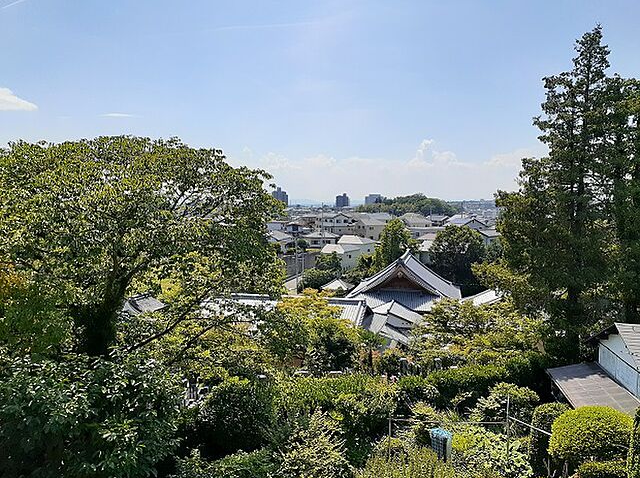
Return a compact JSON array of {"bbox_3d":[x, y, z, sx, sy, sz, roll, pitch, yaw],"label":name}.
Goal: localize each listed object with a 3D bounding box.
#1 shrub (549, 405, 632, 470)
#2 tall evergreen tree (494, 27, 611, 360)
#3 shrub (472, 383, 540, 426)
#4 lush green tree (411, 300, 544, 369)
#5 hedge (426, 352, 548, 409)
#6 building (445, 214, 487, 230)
[{"bbox_3d":[7.044,5.143,13.000,2.150,1.650,2.050,0,4,0],"label":"shrub"},{"bbox_3d":[13.097,-2.328,28.000,6.300,19.000,6.000,0,4,0],"label":"tall evergreen tree"},{"bbox_3d":[6.482,5.627,17.443,2.300,1.500,2.100,0,4,0],"label":"shrub"},{"bbox_3d":[9.719,6.055,31.000,7.800,4.600,6.300,0,4,0],"label":"lush green tree"},{"bbox_3d":[7.482,6.366,22.300,5.500,2.000,1.500,-1,4,-19],"label":"hedge"},{"bbox_3d":[46.052,-4.273,158.000,10.500,7.000,10.000,-2,5,-30],"label":"building"}]

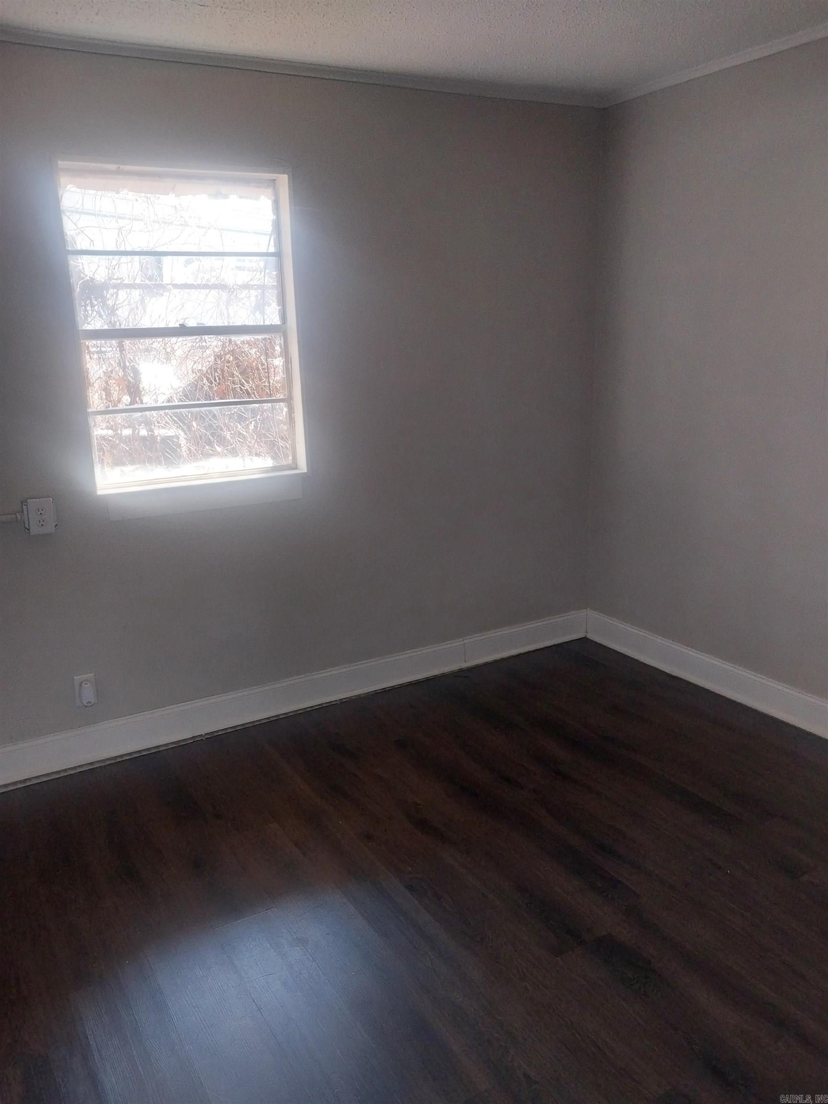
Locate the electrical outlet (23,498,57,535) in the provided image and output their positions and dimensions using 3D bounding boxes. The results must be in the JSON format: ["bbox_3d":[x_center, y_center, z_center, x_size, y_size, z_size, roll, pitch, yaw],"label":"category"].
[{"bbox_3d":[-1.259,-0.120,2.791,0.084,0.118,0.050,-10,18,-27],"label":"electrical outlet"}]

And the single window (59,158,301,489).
[{"bbox_3d":[-0.796,-0.768,2.967,0.785,1.111,0.120,-10,18,-27],"label":"single window"}]

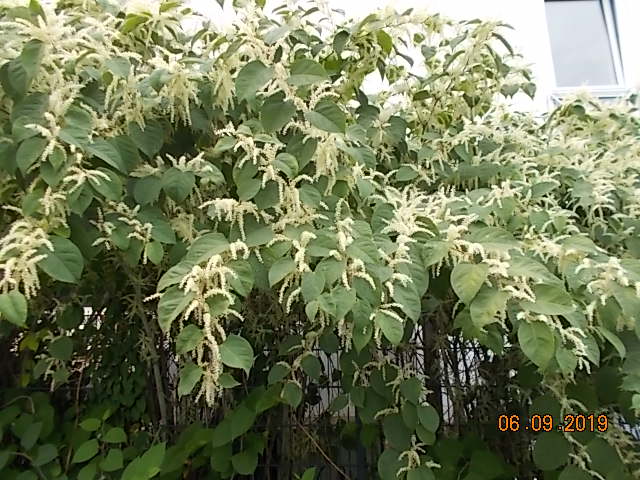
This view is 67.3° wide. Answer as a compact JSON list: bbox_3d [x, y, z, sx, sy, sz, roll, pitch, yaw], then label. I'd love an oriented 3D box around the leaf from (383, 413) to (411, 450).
[{"bbox_3d":[0.342,0.857,2.150,0.119,0.160,0.030,0,-30,9],"label":"leaf"}]

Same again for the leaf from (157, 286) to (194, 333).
[{"bbox_3d":[-0.541,0.260,1.800,0.109,0.198,0.030,25,-36,6],"label":"leaf"}]

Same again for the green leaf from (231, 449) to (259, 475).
[{"bbox_3d":[-0.361,1.060,2.300,0.128,0.119,0.025,4,-35,-7],"label":"green leaf"}]

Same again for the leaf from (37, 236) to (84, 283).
[{"bbox_3d":[-0.810,0.061,1.500,0.126,0.180,0.040,-35,-6,-40],"label":"leaf"}]

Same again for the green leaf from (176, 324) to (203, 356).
[{"bbox_3d":[-0.445,0.342,1.650,0.108,0.091,0.024,-34,-21,-34],"label":"green leaf"}]

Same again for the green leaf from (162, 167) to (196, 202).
[{"bbox_3d":[-0.570,-0.225,1.950,0.138,0.150,0.033,0,-16,-18],"label":"green leaf"}]

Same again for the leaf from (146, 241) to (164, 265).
[{"bbox_3d":[-0.637,0.048,1.850,0.070,0.098,0.021,-12,-19,-25],"label":"leaf"}]

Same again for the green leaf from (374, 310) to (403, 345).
[{"bbox_3d":[0.249,0.319,1.750,0.092,0.139,0.031,-25,-33,-7],"label":"green leaf"}]

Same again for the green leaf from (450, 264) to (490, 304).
[{"bbox_3d":[0.482,0.140,1.550,0.119,0.144,0.030,5,-23,21],"label":"green leaf"}]

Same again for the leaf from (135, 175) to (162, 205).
[{"bbox_3d":[-0.707,-0.204,2.000,0.129,0.132,0.029,-5,-15,-23],"label":"leaf"}]

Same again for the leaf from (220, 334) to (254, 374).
[{"bbox_3d":[-0.278,0.386,1.620,0.107,0.141,0.031,-33,-24,-29],"label":"leaf"}]

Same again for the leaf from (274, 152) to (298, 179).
[{"bbox_3d":[-0.146,-0.326,2.100,0.099,0.132,0.030,-32,-13,-20],"label":"leaf"}]

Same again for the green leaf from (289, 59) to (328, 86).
[{"bbox_3d":[-0.055,-0.801,2.300,0.182,0.149,0.030,3,-16,-1],"label":"green leaf"}]

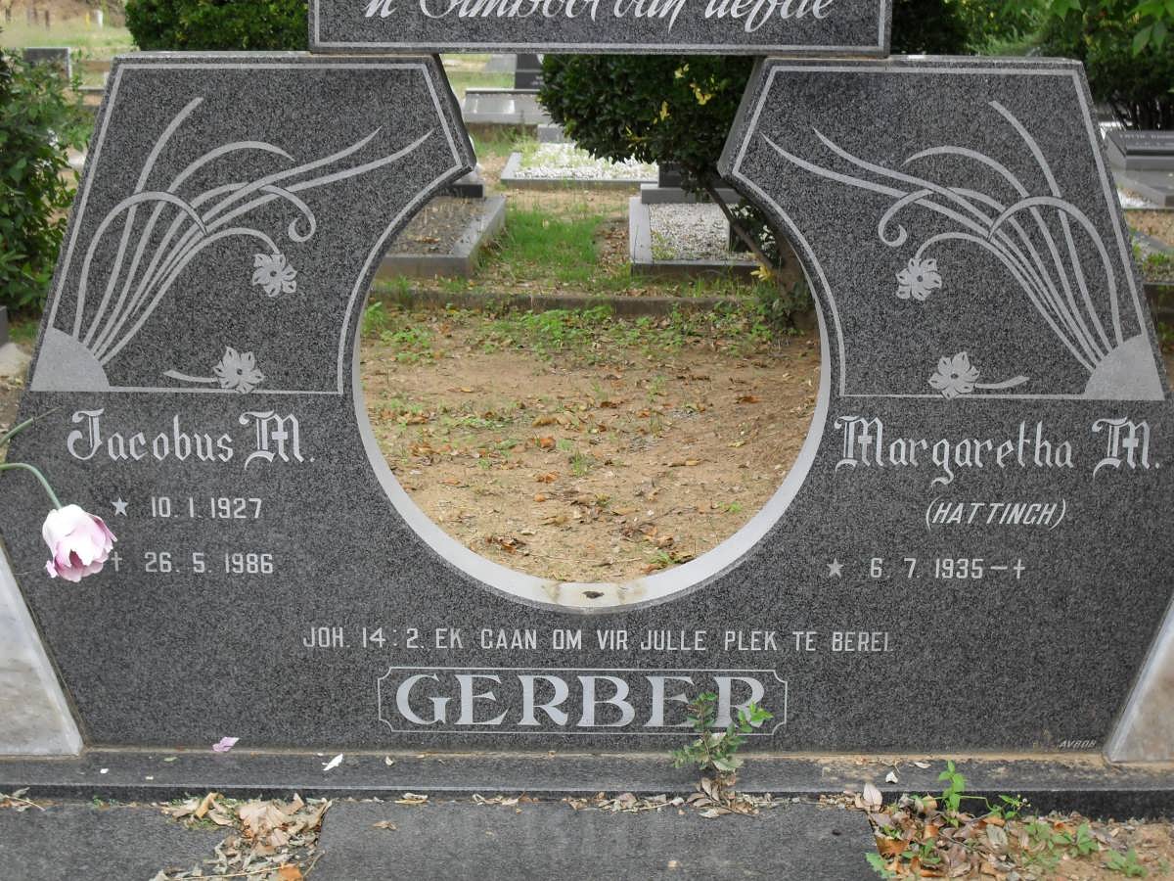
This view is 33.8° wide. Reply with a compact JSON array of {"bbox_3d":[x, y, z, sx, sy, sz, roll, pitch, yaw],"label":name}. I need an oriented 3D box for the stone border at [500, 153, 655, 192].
[{"bbox_3d":[0.069,-1.668,11.746,1.050,0.072,2.100,1,14,1],"label":"stone border"}]

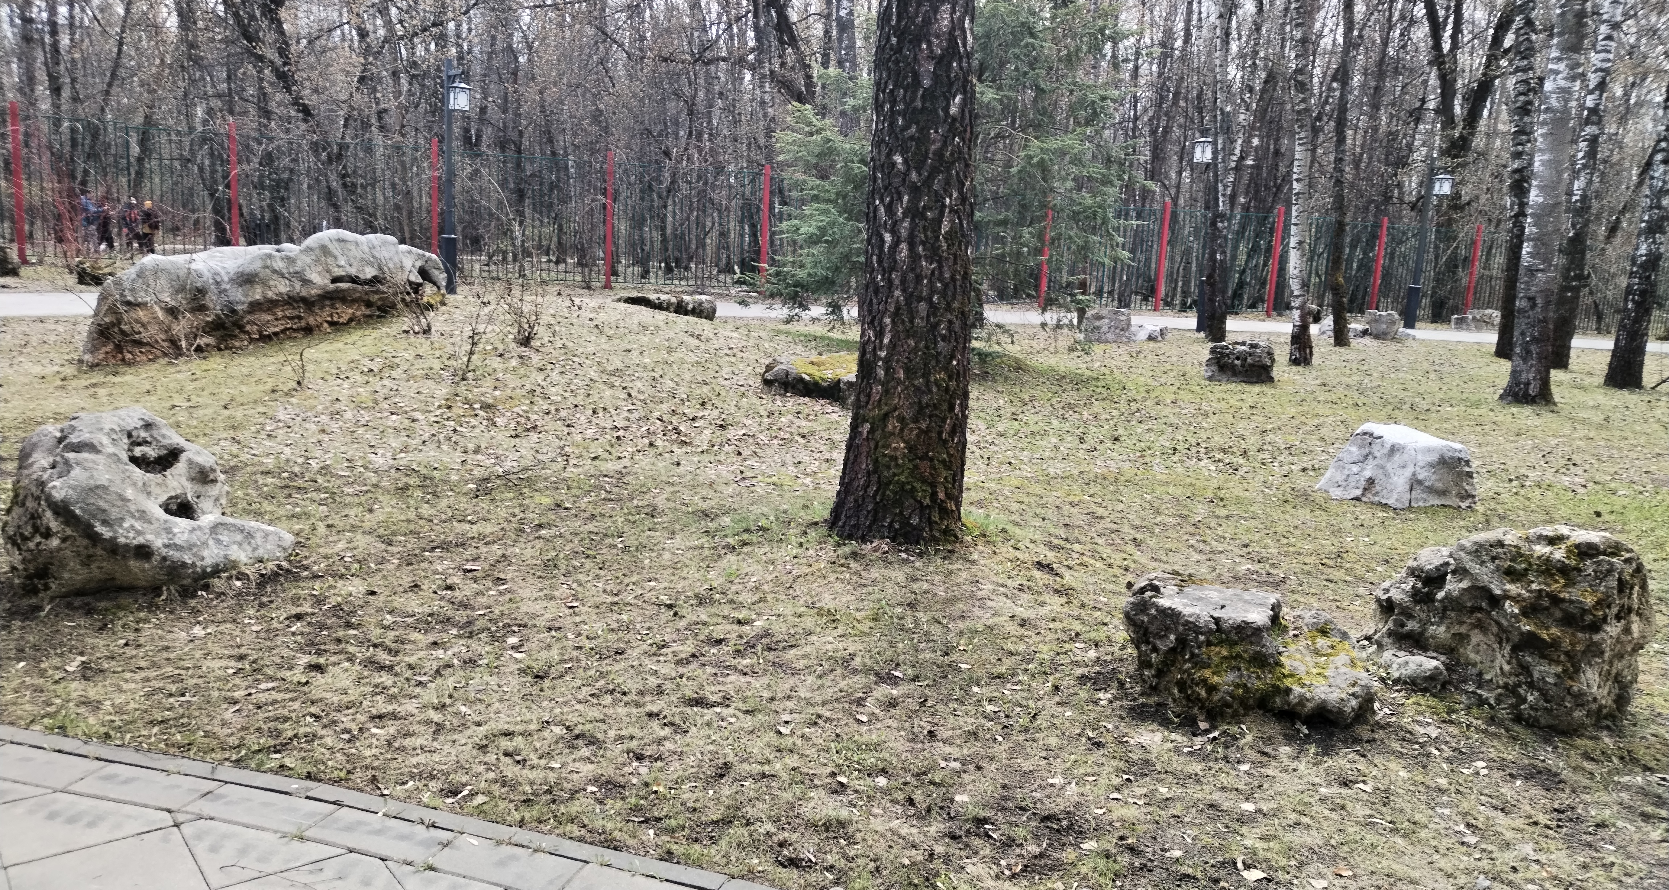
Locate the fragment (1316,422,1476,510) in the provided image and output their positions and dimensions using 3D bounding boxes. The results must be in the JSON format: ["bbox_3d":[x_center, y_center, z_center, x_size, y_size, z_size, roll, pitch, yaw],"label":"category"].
[{"bbox_3d":[3.110,0.079,6.991,0.750,0.410,0.550,6,11,16],"label":"fragment"}]

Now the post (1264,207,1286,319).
[{"bbox_3d":[9.867,-4.057,28.046,0.115,2.381,0.115,-1,11,-22],"label":"post"}]

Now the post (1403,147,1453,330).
[{"bbox_3d":[10.629,-3.710,22.551,0.360,3.300,0.500,-4,13,-33],"label":"post"}]

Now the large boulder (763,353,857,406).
[{"bbox_3d":[0.054,-0.451,8.264,0.900,0.270,0.800,5,11,11],"label":"large boulder"}]

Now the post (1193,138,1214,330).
[{"bbox_3d":[5.820,-3.434,19.711,0.330,3.280,0.620,-1,11,-19],"label":"post"}]

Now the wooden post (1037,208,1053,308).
[{"bbox_3d":[4.306,-4.025,25.794,0.115,2.381,0.115,-1,11,-22],"label":"wooden post"}]

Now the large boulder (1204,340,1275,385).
[{"bbox_3d":[4.010,-0.840,12.447,0.660,0.390,0.500,6,11,14],"label":"large boulder"}]

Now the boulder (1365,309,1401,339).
[{"bbox_3d":[8.794,-1.951,20.108,0.540,0.450,0.450,7,12,19],"label":"boulder"}]

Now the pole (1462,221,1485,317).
[{"bbox_3d":[15.429,-4.093,30.298,0.115,2.381,0.115,-1,11,-22],"label":"pole"}]

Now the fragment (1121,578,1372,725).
[{"bbox_3d":[1.187,0.563,3.682,0.620,0.320,0.460,4,11,7],"label":"fragment"}]

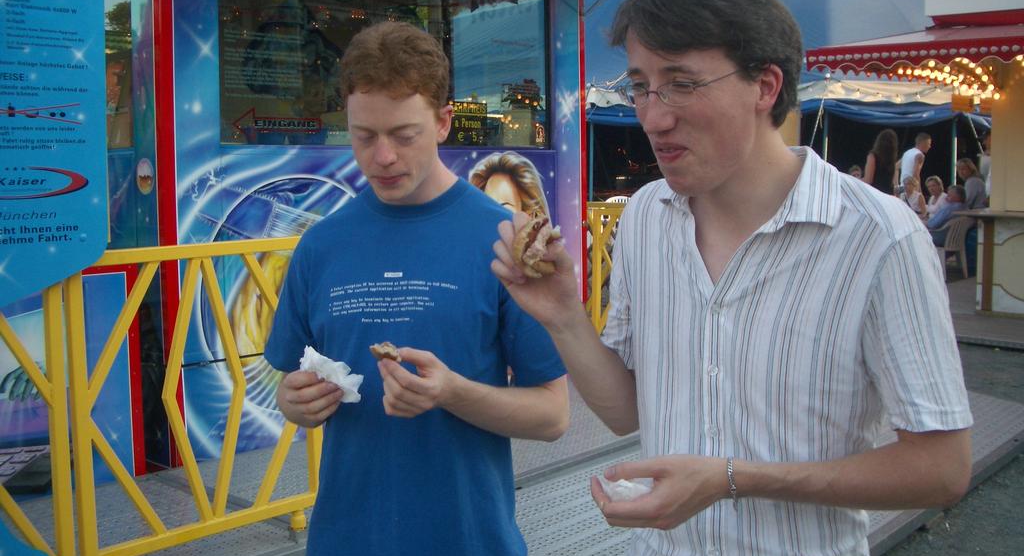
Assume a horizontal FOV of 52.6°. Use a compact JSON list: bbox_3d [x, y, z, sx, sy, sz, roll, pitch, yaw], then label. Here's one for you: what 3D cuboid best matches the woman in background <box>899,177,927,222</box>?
[{"bbox_3d":[5.409,-0.740,14.058,0.520,1.270,0.750,4,7,38],"label":"woman in background"}]

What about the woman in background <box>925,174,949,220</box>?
[{"bbox_3d":[5.788,-0.750,14.158,0.520,1.270,0.750,4,7,40],"label":"woman in background"}]

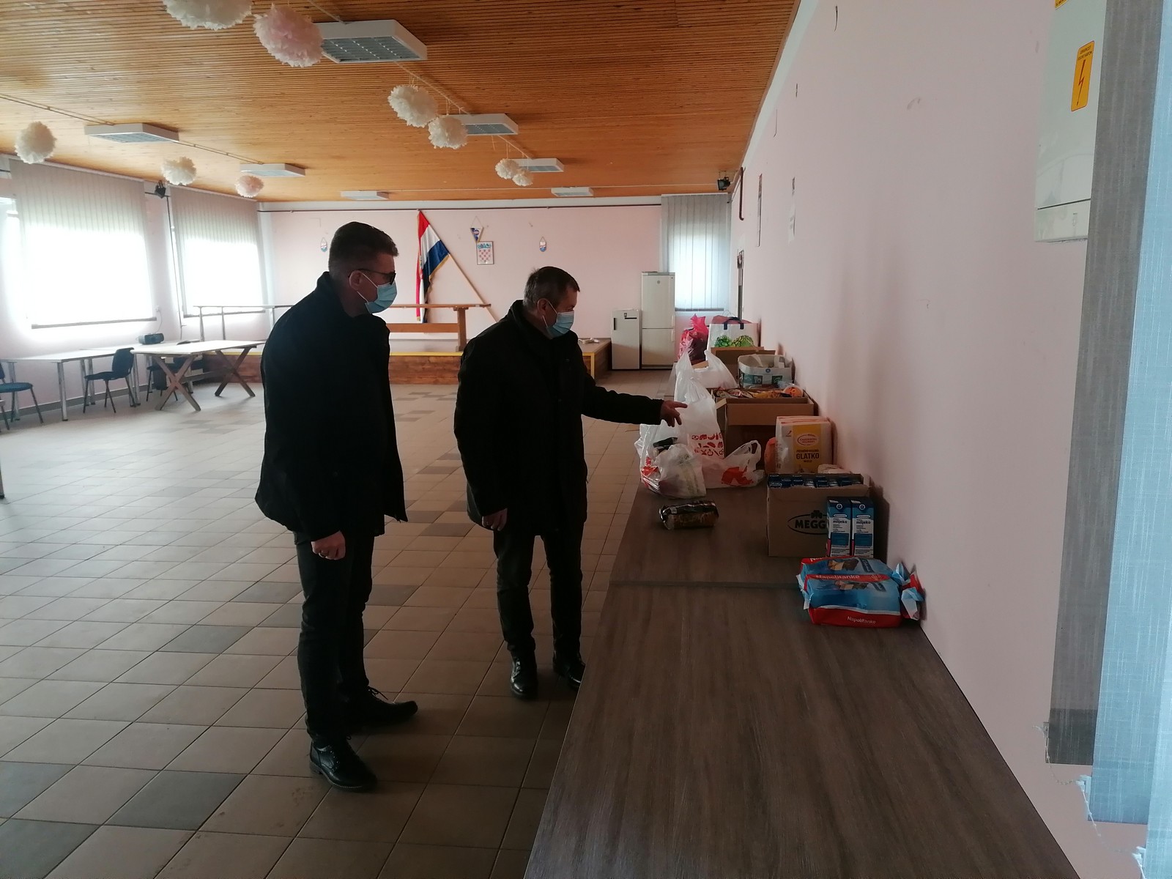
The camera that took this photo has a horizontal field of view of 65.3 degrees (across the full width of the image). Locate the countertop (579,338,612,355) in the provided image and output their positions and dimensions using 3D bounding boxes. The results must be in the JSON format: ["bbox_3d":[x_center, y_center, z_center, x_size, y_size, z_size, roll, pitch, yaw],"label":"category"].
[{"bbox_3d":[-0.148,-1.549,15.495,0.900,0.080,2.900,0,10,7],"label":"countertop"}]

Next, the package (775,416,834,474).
[{"bbox_3d":[0.913,0.078,3.821,0.208,0.328,0.160,0,10,8],"label":"package"}]

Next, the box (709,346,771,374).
[{"bbox_3d":[1.063,-0.421,6.241,0.410,0.400,0.360,0,10,7],"label":"box"}]

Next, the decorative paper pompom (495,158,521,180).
[{"bbox_3d":[-0.867,-2.997,10.127,0.270,0.250,0.270,0,10,8],"label":"decorative paper pompom"}]

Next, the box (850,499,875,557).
[{"bbox_3d":[0.893,0.302,2.957,0.068,0.200,0.076,0,10,8],"label":"box"}]

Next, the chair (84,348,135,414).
[{"bbox_3d":[-6.523,-0.820,12.556,0.520,0.840,0.490,-2,10,-4],"label":"chair"}]

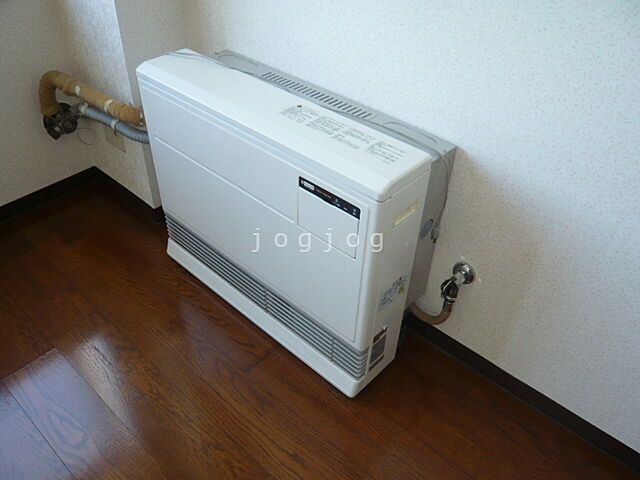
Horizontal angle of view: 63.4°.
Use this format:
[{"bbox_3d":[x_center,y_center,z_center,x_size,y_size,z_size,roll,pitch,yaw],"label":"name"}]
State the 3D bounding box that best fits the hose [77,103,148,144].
[{"bbox_3d":[-0.653,-0.373,1.632,0.345,0.065,0.080,25,45,25],"label":"hose"}]

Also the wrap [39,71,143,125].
[{"bbox_3d":[-0.707,-0.423,1.623,0.450,0.135,0.125,21,43,20],"label":"wrap"}]

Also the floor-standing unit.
[{"bbox_3d":[-0.089,-0.072,1.215,0.694,0.545,0.250,32,48,31],"label":"floor-standing unit"}]

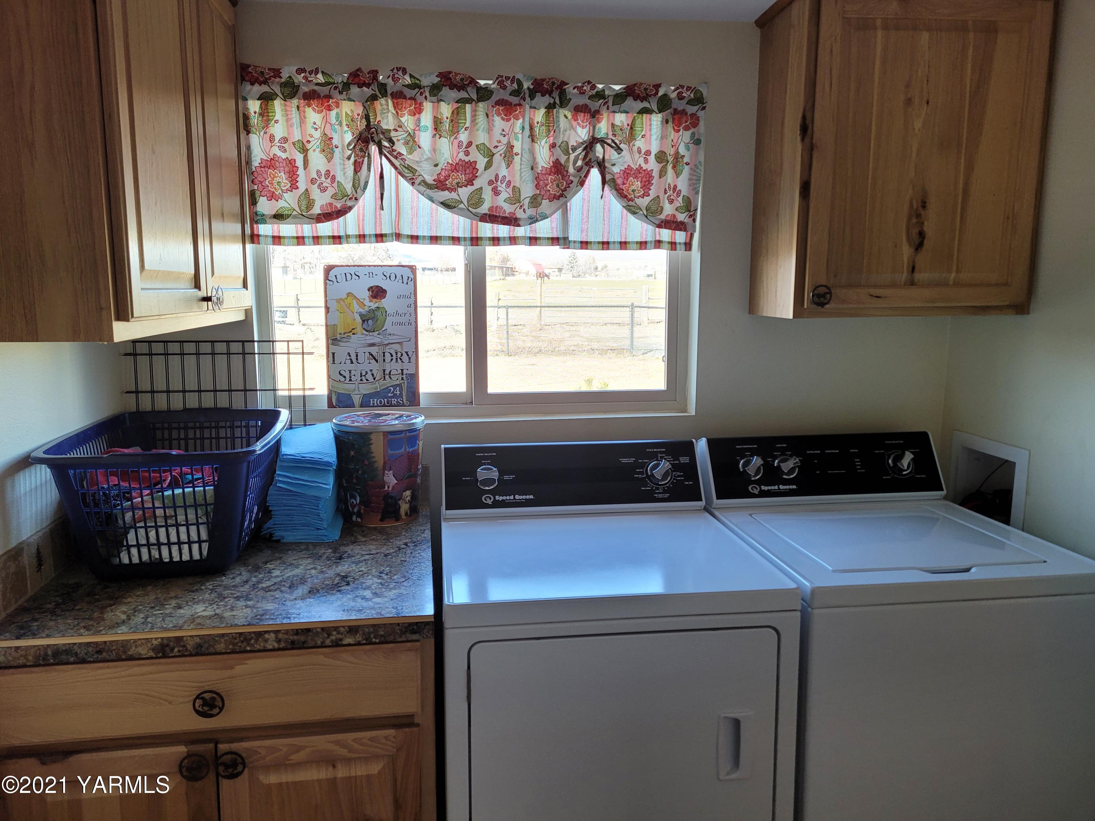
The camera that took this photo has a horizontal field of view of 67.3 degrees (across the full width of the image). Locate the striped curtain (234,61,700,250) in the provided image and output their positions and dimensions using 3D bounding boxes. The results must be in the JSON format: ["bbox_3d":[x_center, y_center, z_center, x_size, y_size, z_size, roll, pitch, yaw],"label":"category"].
[{"bbox_3d":[-0.163,-0.645,2.131,1.175,0.432,0.080,-1,9,-9],"label":"striped curtain"}]

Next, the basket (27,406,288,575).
[{"bbox_3d":[-0.810,0.178,1.825,0.430,0.268,0.616,-1,9,-9],"label":"basket"}]

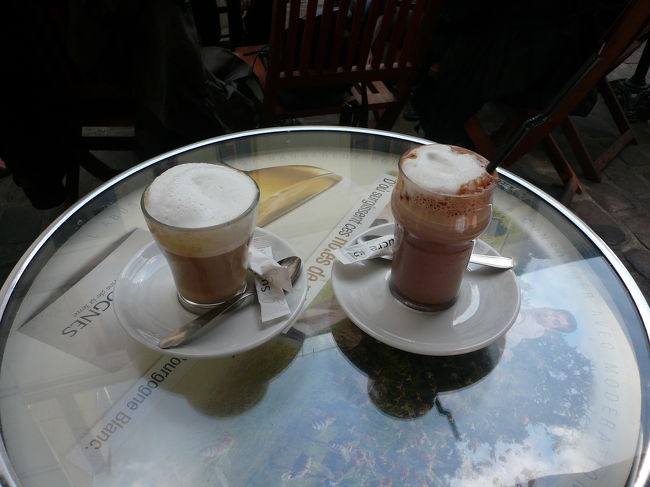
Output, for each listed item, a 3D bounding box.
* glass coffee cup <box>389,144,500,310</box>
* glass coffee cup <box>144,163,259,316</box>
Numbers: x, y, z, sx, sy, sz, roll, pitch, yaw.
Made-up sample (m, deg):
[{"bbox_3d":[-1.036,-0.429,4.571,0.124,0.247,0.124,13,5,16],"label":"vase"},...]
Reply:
[{"bbox_3d":[0.086,-0.008,0.408,0.071,0.116,0.071,2,41,0],"label":"glass coffee cup"},{"bbox_3d":[-0.090,0.001,0.406,0.084,0.095,0.084,1,41,-1],"label":"glass coffee cup"}]

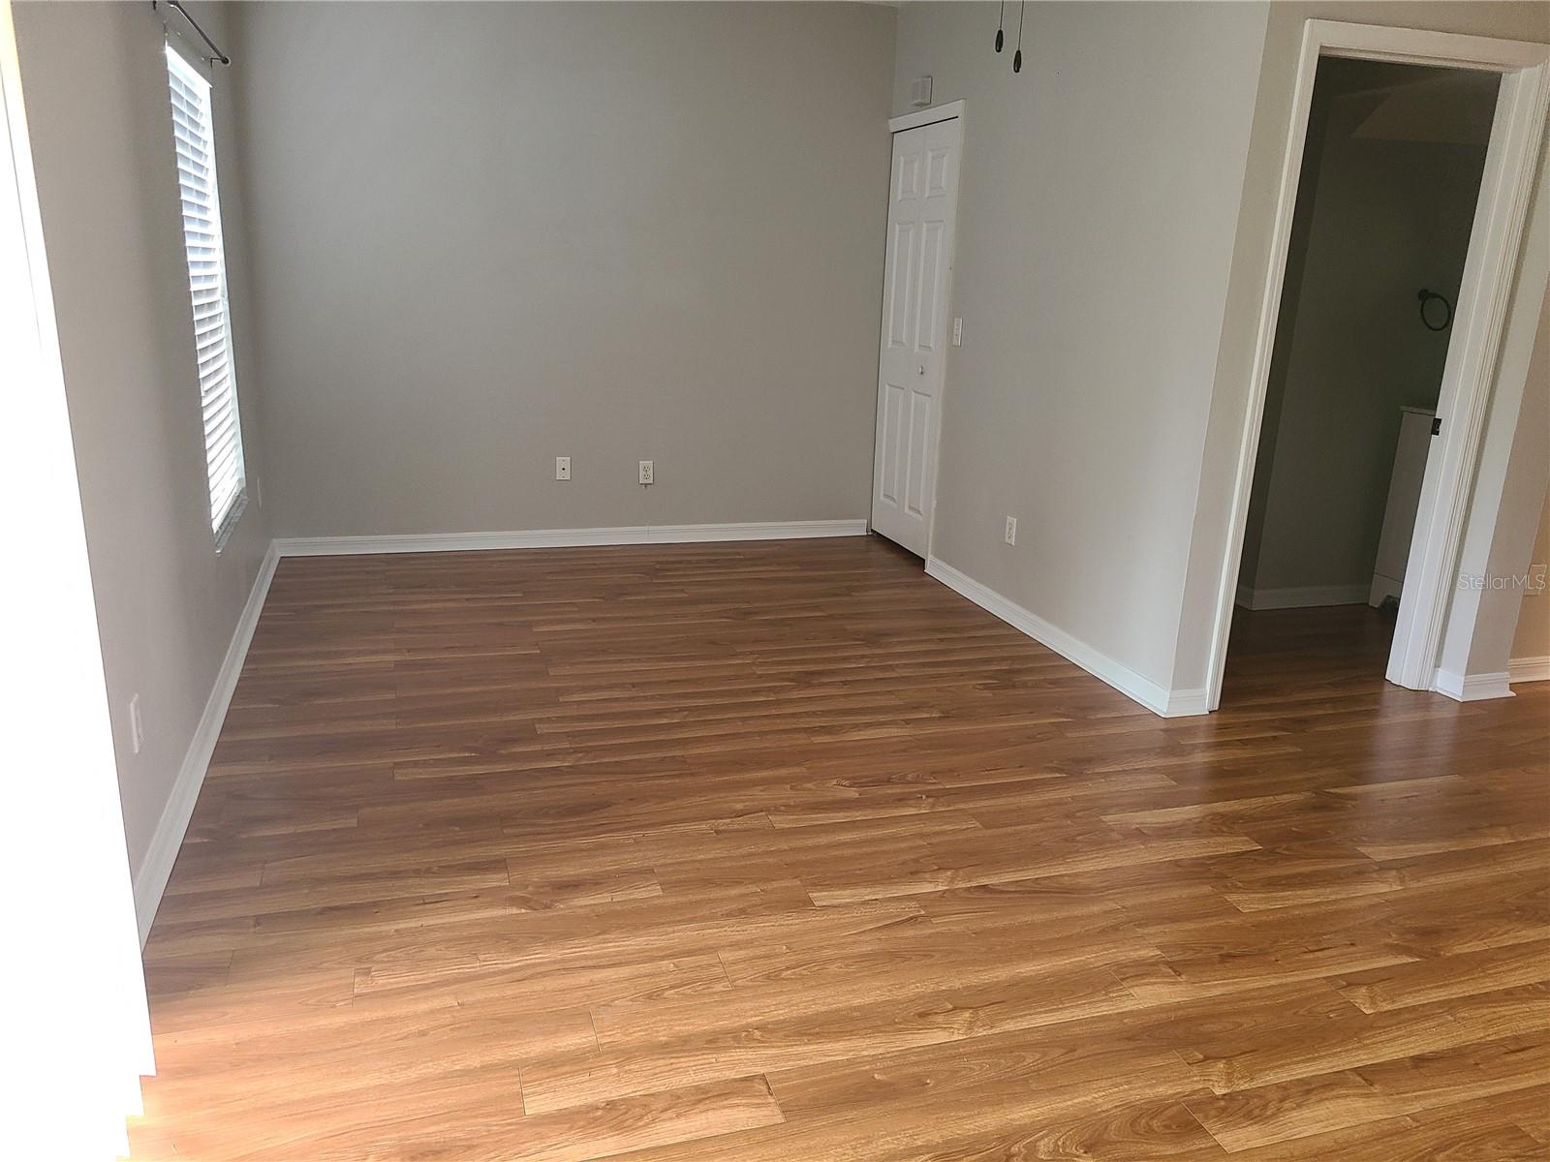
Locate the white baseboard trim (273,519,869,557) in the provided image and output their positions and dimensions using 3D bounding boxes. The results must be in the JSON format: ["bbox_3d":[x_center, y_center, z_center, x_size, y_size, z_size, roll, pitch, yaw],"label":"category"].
[{"bbox_3d":[-0.893,-0.222,5.814,2.943,0.083,0.016,-3,17,-17],"label":"white baseboard trim"}]

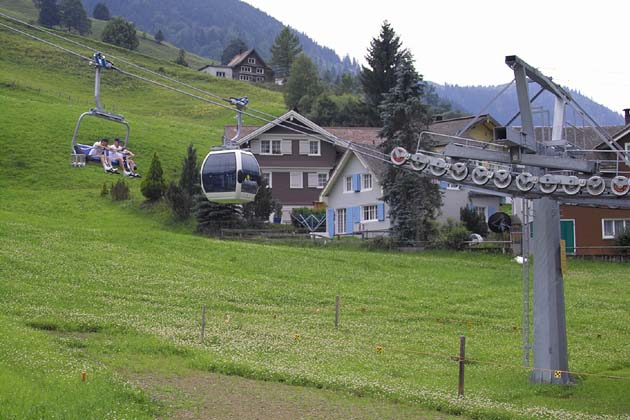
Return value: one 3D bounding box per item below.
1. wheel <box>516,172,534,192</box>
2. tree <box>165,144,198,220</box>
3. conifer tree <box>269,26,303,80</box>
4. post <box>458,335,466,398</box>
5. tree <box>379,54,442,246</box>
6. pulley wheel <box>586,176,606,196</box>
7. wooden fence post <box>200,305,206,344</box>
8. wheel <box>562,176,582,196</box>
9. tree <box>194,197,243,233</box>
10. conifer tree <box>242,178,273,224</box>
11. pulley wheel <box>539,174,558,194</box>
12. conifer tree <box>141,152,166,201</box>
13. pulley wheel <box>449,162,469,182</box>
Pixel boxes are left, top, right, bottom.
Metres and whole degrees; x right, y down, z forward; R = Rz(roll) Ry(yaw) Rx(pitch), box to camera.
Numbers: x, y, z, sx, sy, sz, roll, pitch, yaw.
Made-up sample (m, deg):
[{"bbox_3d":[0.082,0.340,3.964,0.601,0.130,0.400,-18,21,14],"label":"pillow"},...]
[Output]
[{"bbox_3d":[5.921,-0.781,26.630,0.520,0.520,0.120,-2,-4,25],"label":"wheel"},{"bbox_3d":[-9.994,-1.954,71.000,2.630,5.940,2.630,0,-2,0],"label":"tree"},{"bbox_3d":[-7.390,-40.708,245.000,8.200,13.800,8.200,0,-4,0],"label":"conifer tree"},{"bbox_3d":[3.793,4.025,24.300,0.115,1.600,0.115,2,-4,0],"label":"post"},{"bbox_3d":[6.837,-4.498,68.000,4.390,14.110,4.390,0,-2,0],"label":"tree"},{"bbox_3d":[7.692,-0.648,25.830,0.520,0.520,0.120,-2,-4,25],"label":"pulley wheel"},{"bbox_3d":[-3.579,3.672,30.300,0.100,1.270,0.100,3,-4,0],"label":"wooden fence post"},{"bbox_3d":[7.102,-0.665,26.080,0.520,0.520,0.120,-2,-4,25],"label":"wheel"},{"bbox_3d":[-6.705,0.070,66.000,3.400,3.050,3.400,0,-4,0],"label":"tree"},{"bbox_3d":[-4.503,-0.783,74.000,2.350,3.680,2.350,0,-2,0],"label":"conifer tree"},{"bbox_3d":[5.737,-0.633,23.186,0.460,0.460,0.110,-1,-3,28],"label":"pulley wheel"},{"bbox_3d":[-11.964,-2.482,70.000,1.950,3.550,1.950,0,-4,0],"label":"conifer tree"},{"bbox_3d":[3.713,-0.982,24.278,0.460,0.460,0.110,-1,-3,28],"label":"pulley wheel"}]

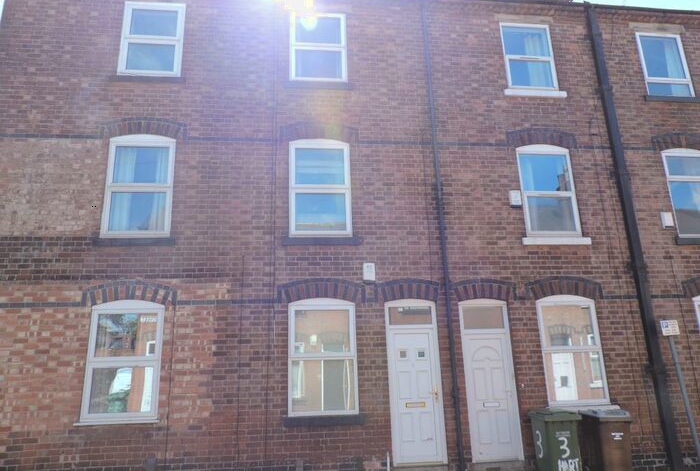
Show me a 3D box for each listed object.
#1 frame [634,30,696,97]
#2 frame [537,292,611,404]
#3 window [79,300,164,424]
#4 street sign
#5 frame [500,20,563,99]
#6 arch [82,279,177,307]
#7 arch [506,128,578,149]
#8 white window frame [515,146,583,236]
[{"bbox_3d":[6.455,-3.495,9.980,1.023,1.460,0.080,0,-15,-7],"label":"frame"},{"bbox_3d":[3.730,1.910,8.191,1.057,1.811,0.080,0,-15,-7],"label":"frame"},{"bbox_3d":[-3.405,1.872,7.360,1.075,1.771,0.080,0,-15,-7],"label":"window"},{"bbox_3d":[5.151,1.492,7.807,0.294,0.240,0.050,0,-15,-6],"label":"street sign"},{"bbox_3d":[3.467,-3.375,9.403,1.144,1.572,0.140,0,-15,-6],"label":"frame"},{"bbox_3d":[-3.352,0.892,7.492,1.359,0.410,0.120,0,-15,-6],"label":"arch"},{"bbox_3d":[3.495,-1.766,8.932,1.350,0.406,0.120,0,-15,-6],"label":"arch"},{"bbox_3d":[3.626,-0.830,8.923,1.045,1.799,0.080,0,-15,-7],"label":"white window frame"}]

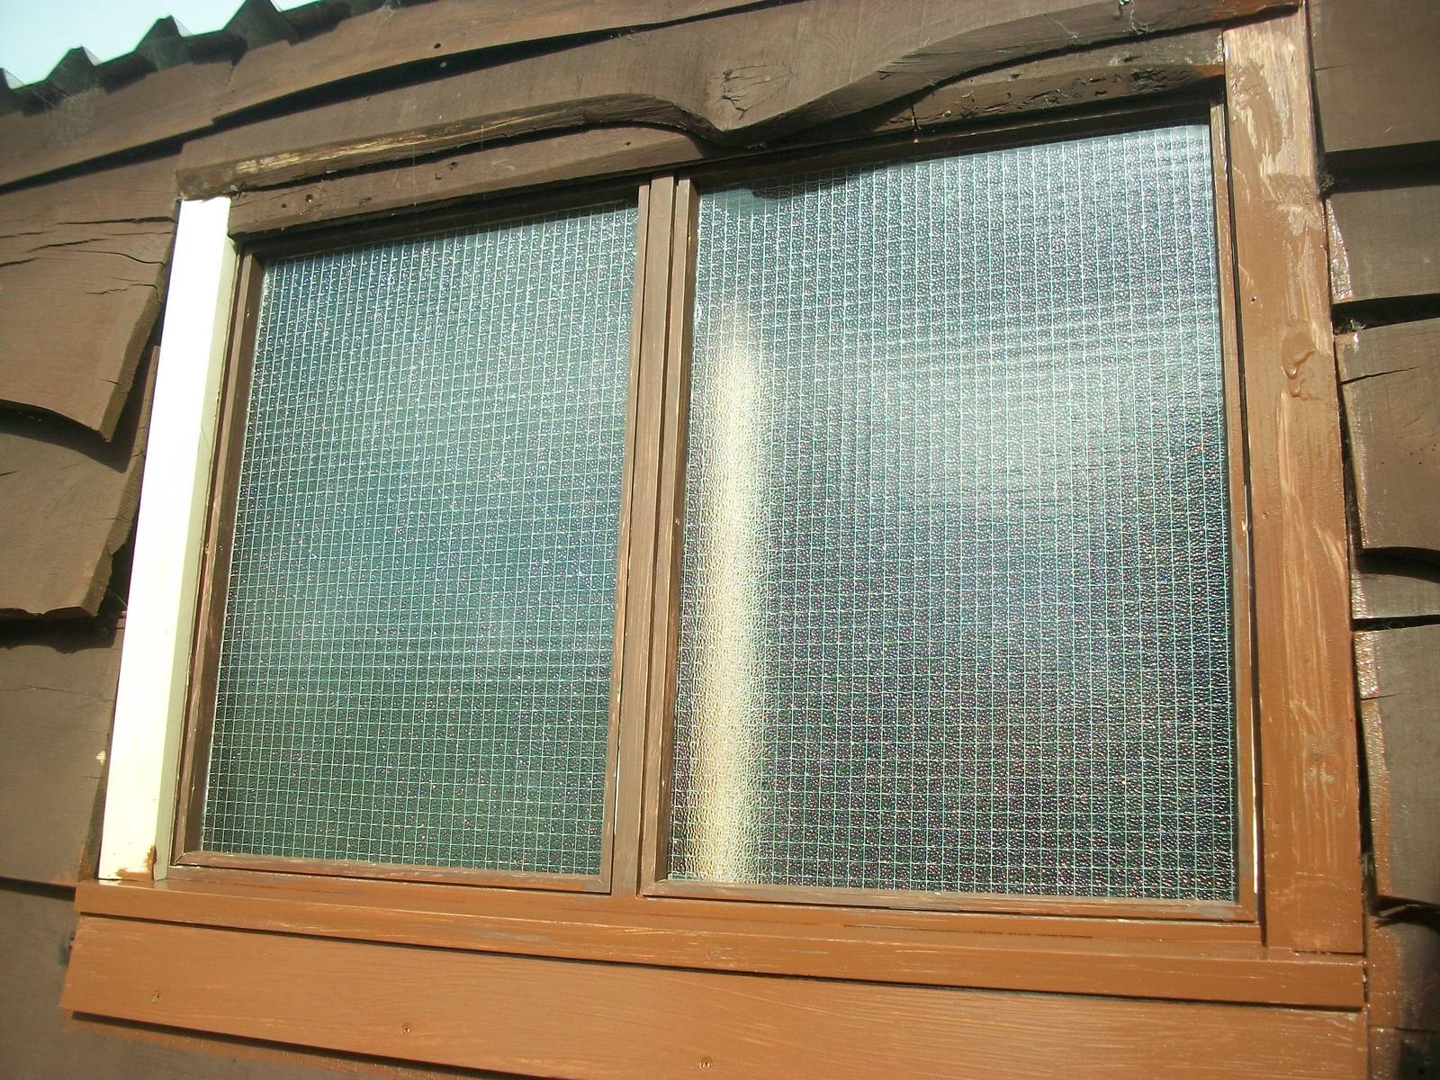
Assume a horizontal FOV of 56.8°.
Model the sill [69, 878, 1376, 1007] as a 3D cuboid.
[{"bbox_3d":[-0.084,0.311,1.063,1.074,0.031,0.064,-3,-13,22],"label":"sill"}]

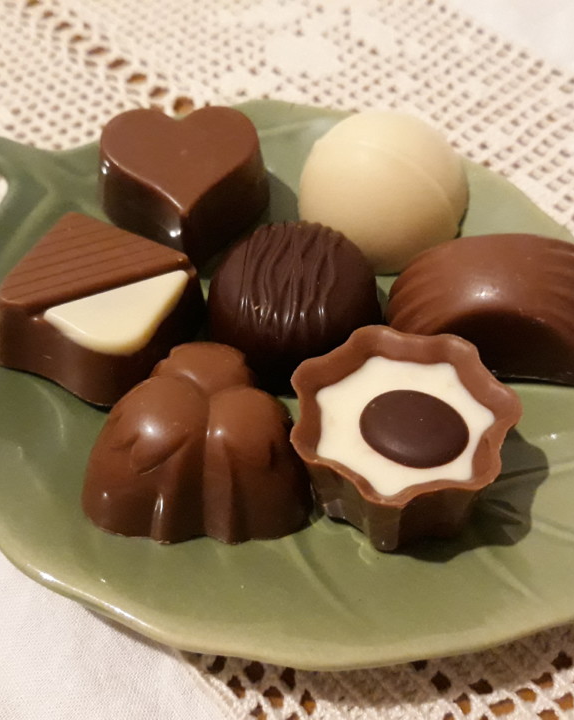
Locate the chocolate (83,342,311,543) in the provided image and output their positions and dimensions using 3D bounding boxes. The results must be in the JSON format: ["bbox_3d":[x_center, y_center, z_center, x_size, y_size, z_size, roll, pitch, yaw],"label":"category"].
[{"bbox_3d":[-0.013,0.007,0.108,0.034,0.019,0.032,0,52,0],"label":"chocolate"}]

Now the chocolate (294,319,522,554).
[{"bbox_3d":[0.016,0.013,0.105,0.031,0.018,0.031,-5,48,0],"label":"chocolate"}]

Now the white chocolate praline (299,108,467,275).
[{"bbox_3d":[0.019,-0.034,0.139,0.033,0.019,0.033,0,54,0],"label":"white chocolate praline"}]

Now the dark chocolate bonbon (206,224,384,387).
[{"bbox_3d":[0.001,-0.012,0.125,0.030,0.018,0.030,0,52,0],"label":"dark chocolate bonbon"}]

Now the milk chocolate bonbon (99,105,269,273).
[{"bbox_3d":[-0.019,-0.035,0.142,0.032,0.015,0.033,-6,55,-4],"label":"milk chocolate bonbon"}]

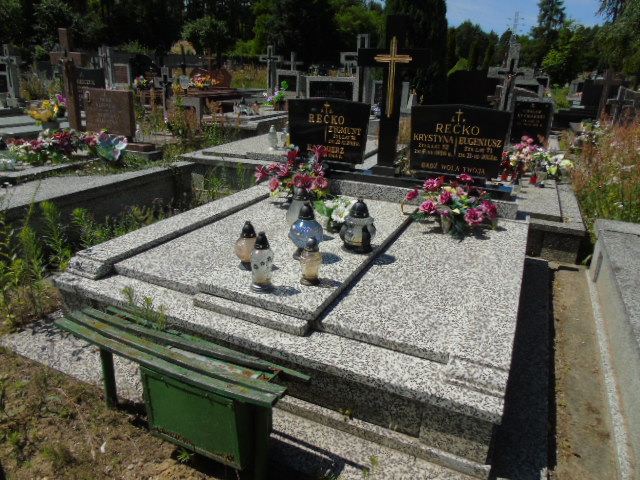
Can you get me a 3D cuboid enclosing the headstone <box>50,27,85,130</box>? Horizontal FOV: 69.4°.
[{"bbox_3d":[-2.841,-1.804,5.313,0.520,1.140,0.110,10,22,23],"label":"headstone"}]

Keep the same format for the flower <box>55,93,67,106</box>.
[{"bbox_3d":[-4.042,-2.189,7.200,0.170,0.190,0.140,11,22,23],"label":"flower"}]

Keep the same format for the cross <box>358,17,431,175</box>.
[{"bbox_3d":[0.610,-1.203,3.948,0.608,1.288,0.147,11,22,23],"label":"cross"}]

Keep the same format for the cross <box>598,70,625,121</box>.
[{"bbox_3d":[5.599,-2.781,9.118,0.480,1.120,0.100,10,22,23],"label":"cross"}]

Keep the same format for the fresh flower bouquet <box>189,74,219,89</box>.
[{"bbox_3d":[-2.251,-3.062,8.930,0.660,0.320,0.360,10,22,23],"label":"fresh flower bouquet"}]

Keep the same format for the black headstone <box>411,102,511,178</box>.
[{"bbox_3d":[1.017,-0.741,3.446,0.700,0.520,0.090,10,22,23],"label":"black headstone"}]

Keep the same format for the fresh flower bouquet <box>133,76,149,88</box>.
[{"bbox_3d":[-3.527,-3.095,9.083,0.300,0.260,0.300,10,22,23],"label":"fresh flower bouquet"}]

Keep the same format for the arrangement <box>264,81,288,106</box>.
[{"bbox_3d":[-0.953,-3.138,9.900,0.500,0.550,0.400,11,22,23],"label":"arrangement"}]

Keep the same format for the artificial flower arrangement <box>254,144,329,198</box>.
[{"bbox_3d":[-0.261,-0.638,4.044,0.580,0.408,0.370,11,22,23],"label":"artificial flower arrangement"}]

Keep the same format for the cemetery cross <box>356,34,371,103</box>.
[{"bbox_3d":[0.707,-2.637,7.640,0.693,1.376,0.168,11,22,23],"label":"cemetery cross"}]

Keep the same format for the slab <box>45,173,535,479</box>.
[{"bbox_3d":[0.147,0.066,3.127,2.247,0.425,2.677,11,22,23],"label":"slab"}]

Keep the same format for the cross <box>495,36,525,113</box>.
[{"bbox_3d":[2.232,-1.742,5.512,0.500,1.240,0.130,10,22,23],"label":"cross"}]

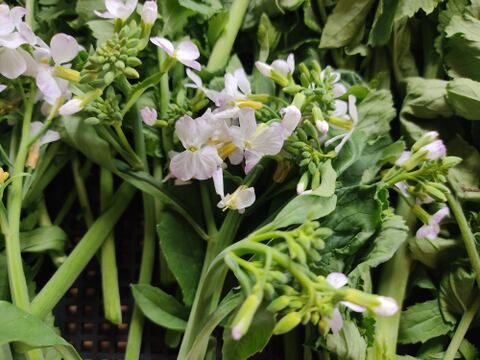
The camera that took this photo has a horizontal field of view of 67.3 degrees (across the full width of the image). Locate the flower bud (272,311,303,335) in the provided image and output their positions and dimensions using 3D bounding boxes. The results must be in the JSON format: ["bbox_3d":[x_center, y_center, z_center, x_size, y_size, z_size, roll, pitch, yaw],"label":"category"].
[{"bbox_3d":[0.022,0.066,0.165,0.015,0.006,0.006,-35,90,-9],"label":"flower bud"}]

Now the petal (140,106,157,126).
[{"bbox_3d":[-0.053,-0.037,0.210,0.009,0.008,0.012,-32,102,0],"label":"petal"}]

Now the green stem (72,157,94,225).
[{"bbox_3d":[-0.122,0.009,0.280,0.009,0.009,0.054,-13,90,0],"label":"green stem"}]

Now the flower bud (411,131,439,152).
[{"bbox_3d":[0.108,-0.022,0.210,0.018,0.008,0.008,-38,90,12],"label":"flower bud"}]

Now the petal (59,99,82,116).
[{"bbox_3d":[-0.089,-0.038,0.190,0.013,0.008,0.008,-21,90,-12],"label":"petal"}]

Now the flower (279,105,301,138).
[{"bbox_3d":[0.026,-0.031,0.190,0.011,0.011,0.018,19,69,8],"label":"flower"}]

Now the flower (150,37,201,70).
[{"bbox_3d":[-0.037,-0.072,0.205,0.028,0.020,0.020,10,52,-15],"label":"flower"}]

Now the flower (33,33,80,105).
[{"bbox_3d":[-0.091,-0.056,0.180,0.020,0.022,0.033,15,85,-35],"label":"flower"}]

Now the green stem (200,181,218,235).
[{"bbox_3d":[-0.019,0.017,0.225,0.007,0.007,0.036,-12,96,0],"label":"green stem"}]

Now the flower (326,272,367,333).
[{"bbox_3d":[0.051,0.058,0.172,0.018,0.027,0.017,0,15,-37],"label":"flower"}]

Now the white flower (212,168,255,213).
[{"bbox_3d":[-0.004,0.006,0.197,0.022,0.021,0.018,57,47,-16],"label":"white flower"}]

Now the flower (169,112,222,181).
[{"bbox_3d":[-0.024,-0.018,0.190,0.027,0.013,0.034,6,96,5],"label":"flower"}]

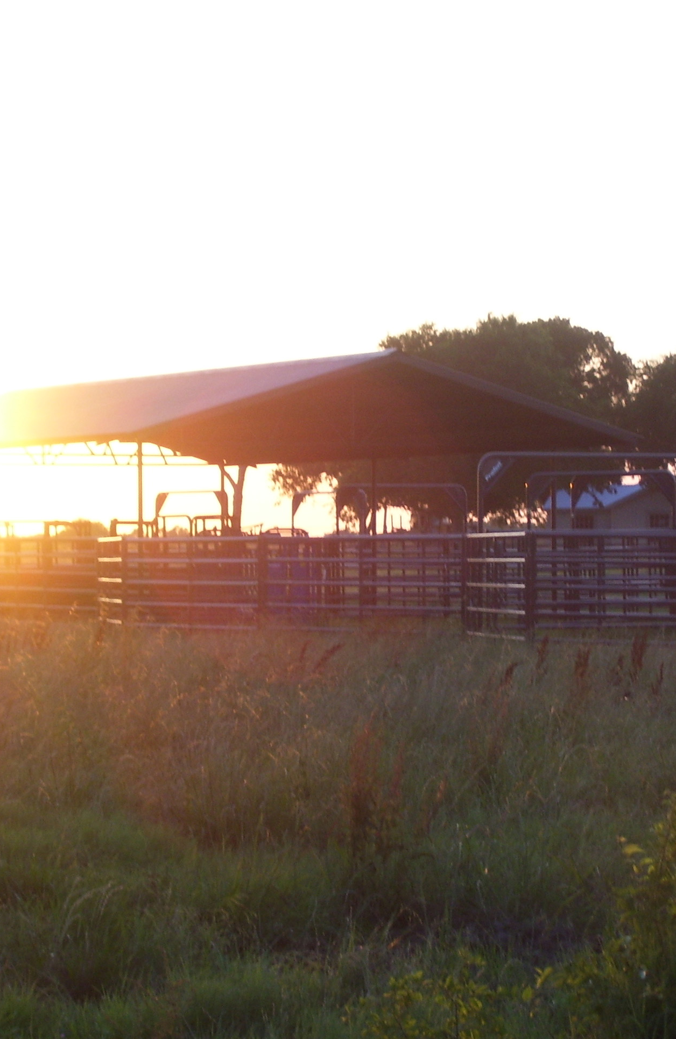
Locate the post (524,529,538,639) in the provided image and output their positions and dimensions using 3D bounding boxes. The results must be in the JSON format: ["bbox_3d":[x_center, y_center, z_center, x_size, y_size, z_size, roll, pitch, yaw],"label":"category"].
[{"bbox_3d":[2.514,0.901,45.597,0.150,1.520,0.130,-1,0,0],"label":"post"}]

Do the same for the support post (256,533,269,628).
[{"bbox_3d":[-1.179,0.999,53.797,0.150,1.520,0.130,-1,0,0],"label":"support post"}]

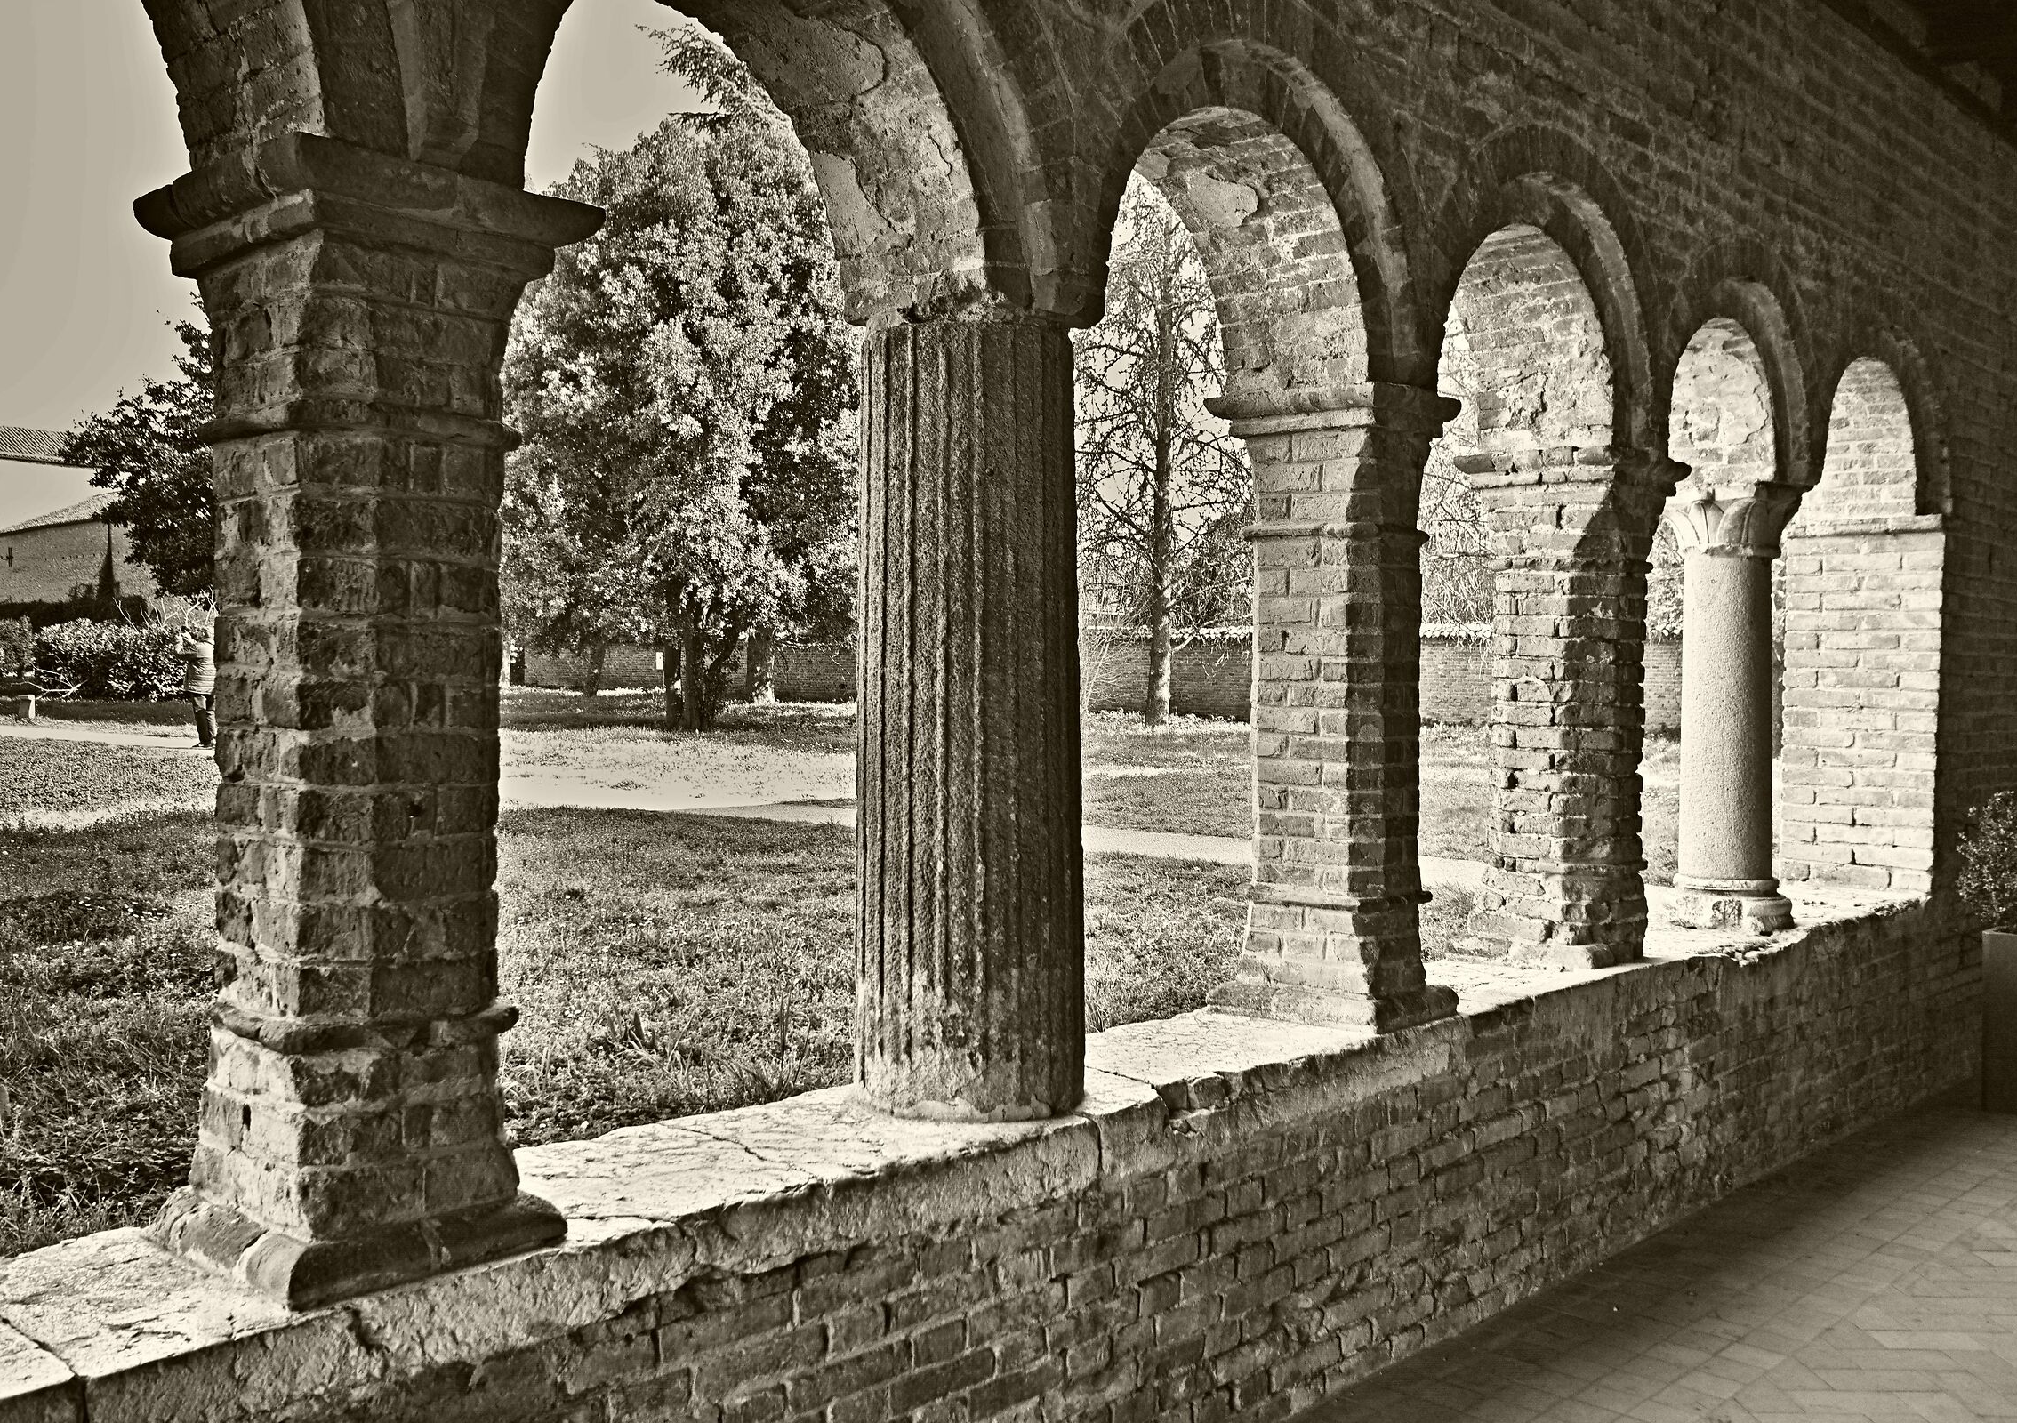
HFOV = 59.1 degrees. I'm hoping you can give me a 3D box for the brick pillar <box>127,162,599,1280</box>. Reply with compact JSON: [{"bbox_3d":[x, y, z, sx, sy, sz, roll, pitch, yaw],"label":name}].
[{"bbox_3d":[-0.896,0.012,2.506,0.450,1.458,0.442,1,1,43],"label":"brick pillar"}]

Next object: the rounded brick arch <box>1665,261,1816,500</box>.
[{"bbox_3d":[2.146,-1.103,5.818,0.502,0.697,1.312,1,1,44],"label":"rounded brick arch"}]

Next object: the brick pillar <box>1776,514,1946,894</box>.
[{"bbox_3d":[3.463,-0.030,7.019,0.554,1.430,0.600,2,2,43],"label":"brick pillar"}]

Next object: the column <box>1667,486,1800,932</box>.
[{"bbox_3d":[2.377,-0.030,5.842,0.324,1.446,0.324,1,1,43],"label":"column"}]

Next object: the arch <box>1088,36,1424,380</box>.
[{"bbox_3d":[0.417,-1.052,3.863,0.419,0.624,1.224,1,1,43],"label":"arch"}]

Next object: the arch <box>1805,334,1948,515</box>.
[{"bbox_3d":[3.093,-1.111,6.806,0.502,0.689,1.361,1,1,44],"label":"arch"}]

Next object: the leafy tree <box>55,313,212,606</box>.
[{"bbox_3d":[-18.457,-5.002,41.910,7.200,10.163,7.000,0,1,-24],"label":"leafy tree"}]

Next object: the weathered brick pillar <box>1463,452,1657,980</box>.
[{"bbox_3d":[1.701,-0.003,5.410,0.478,1.523,0.470,1,1,44],"label":"weathered brick pillar"}]

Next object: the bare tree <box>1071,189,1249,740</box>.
[{"bbox_3d":[3.246,-5.898,36.890,5.200,12.354,5.000,0,1,5],"label":"bare tree"}]

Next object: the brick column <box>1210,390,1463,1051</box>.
[{"bbox_3d":[0.812,-0.007,4.456,0.502,1.531,0.405,1,1,44],"label":"brick column"}]

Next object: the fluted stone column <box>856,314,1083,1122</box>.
[{"bbox_3d":[-0.079,0.002,3.476,0.446,1.490,0.446,0,1,0],"label":"fluted stone column"}]

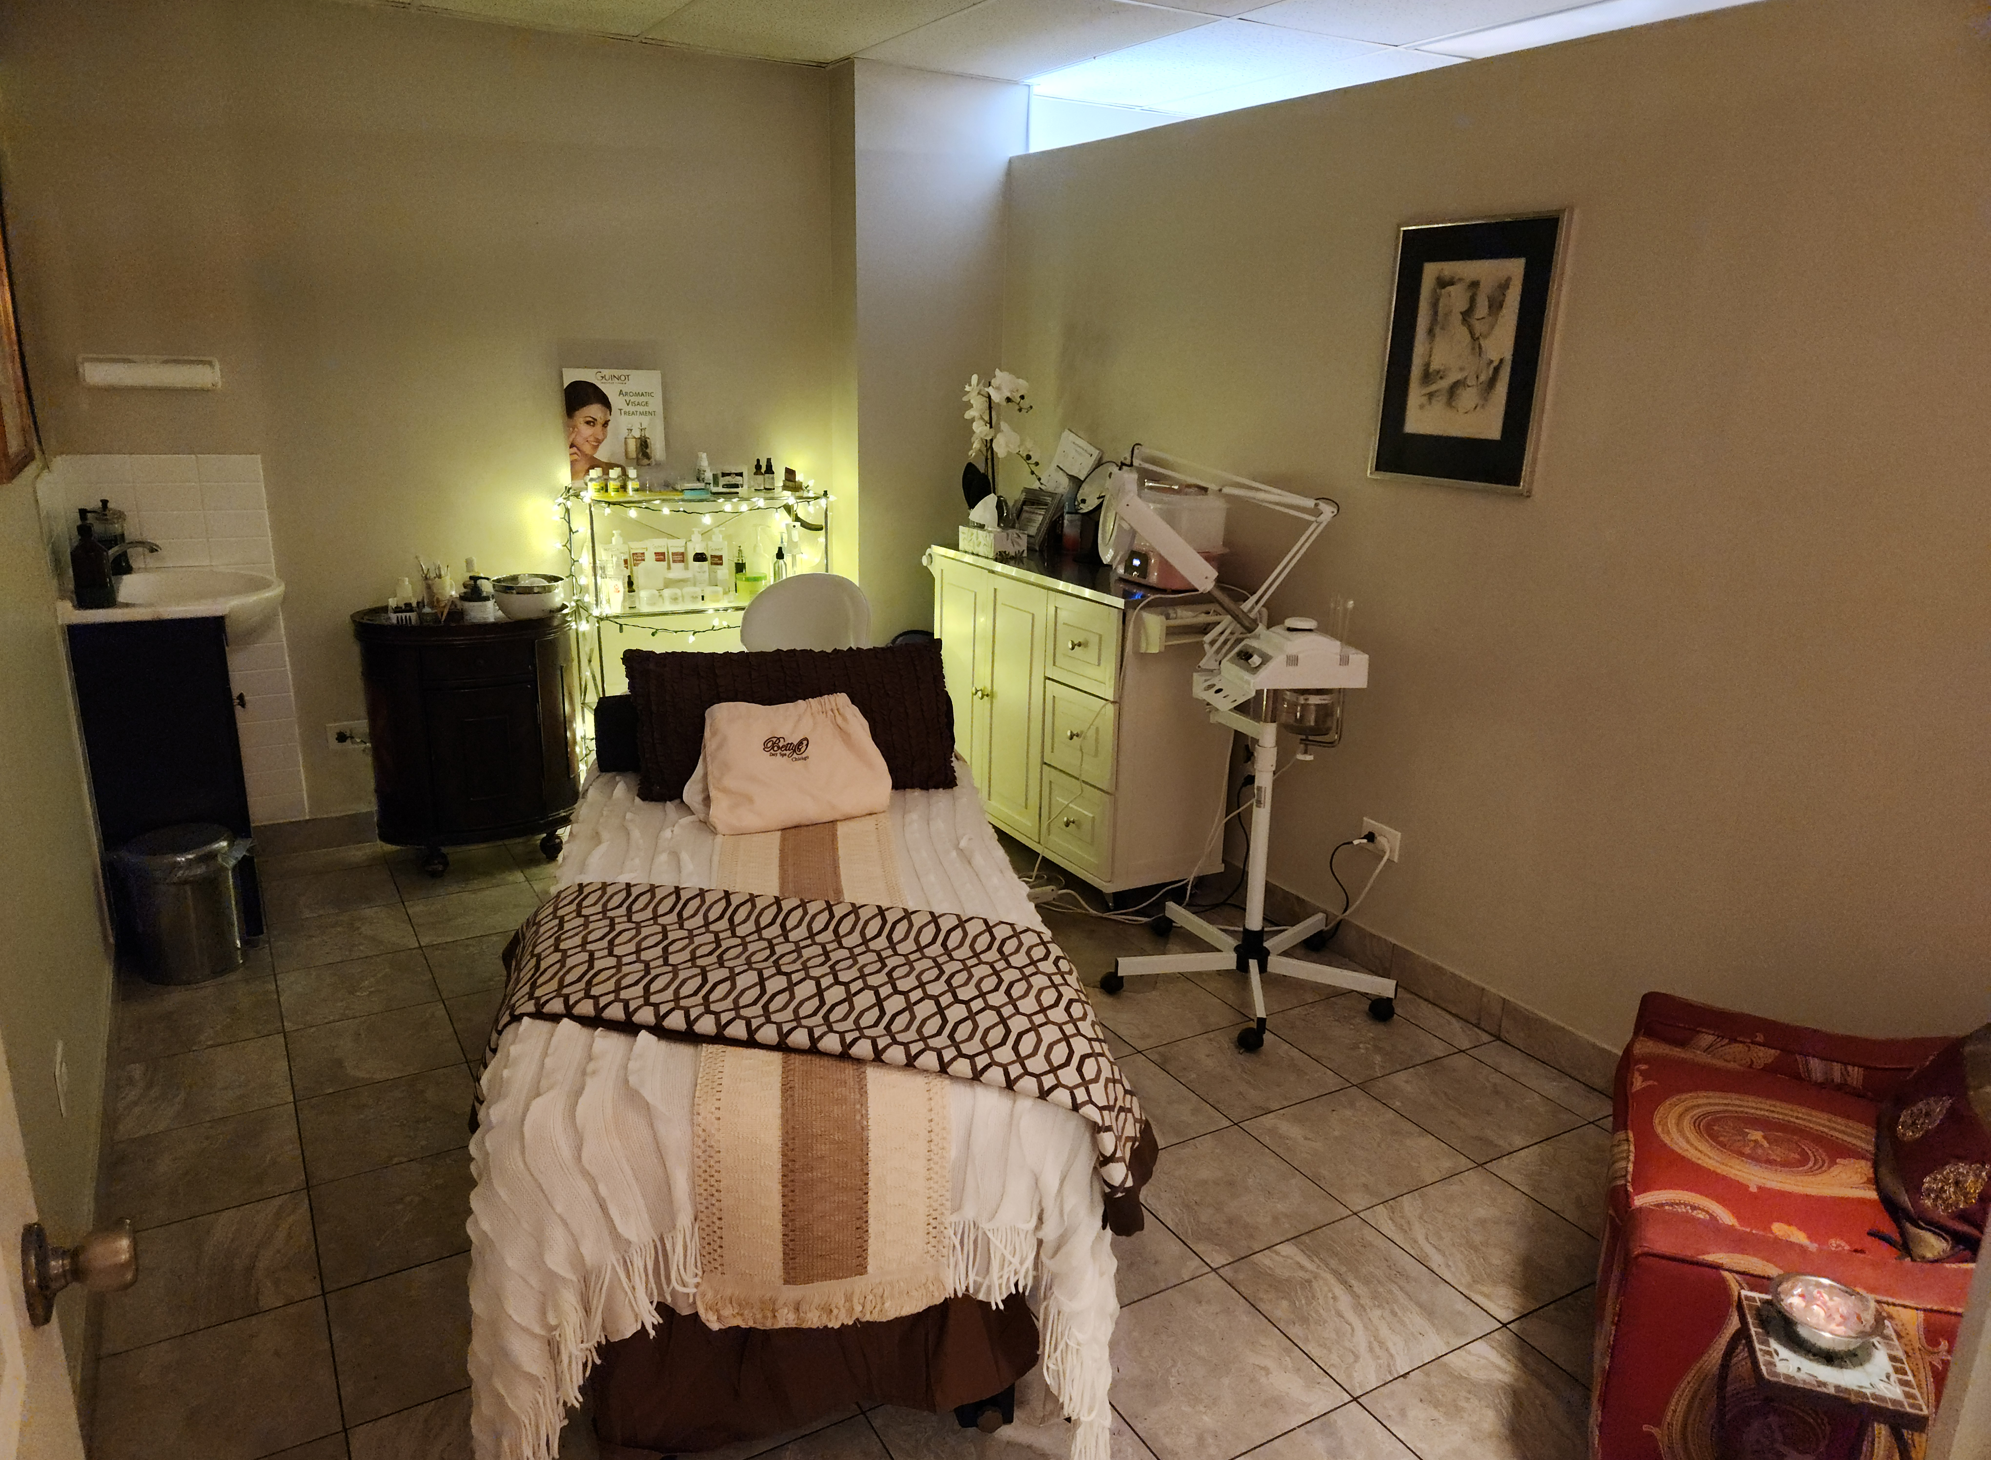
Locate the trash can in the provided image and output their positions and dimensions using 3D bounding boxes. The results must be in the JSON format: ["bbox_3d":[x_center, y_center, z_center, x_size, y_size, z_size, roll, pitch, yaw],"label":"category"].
[{"bbox_3d":[-1.962,0.416,3.215,0.280,0.325,0.280,-8,18,-30],"label":"trash can"}]

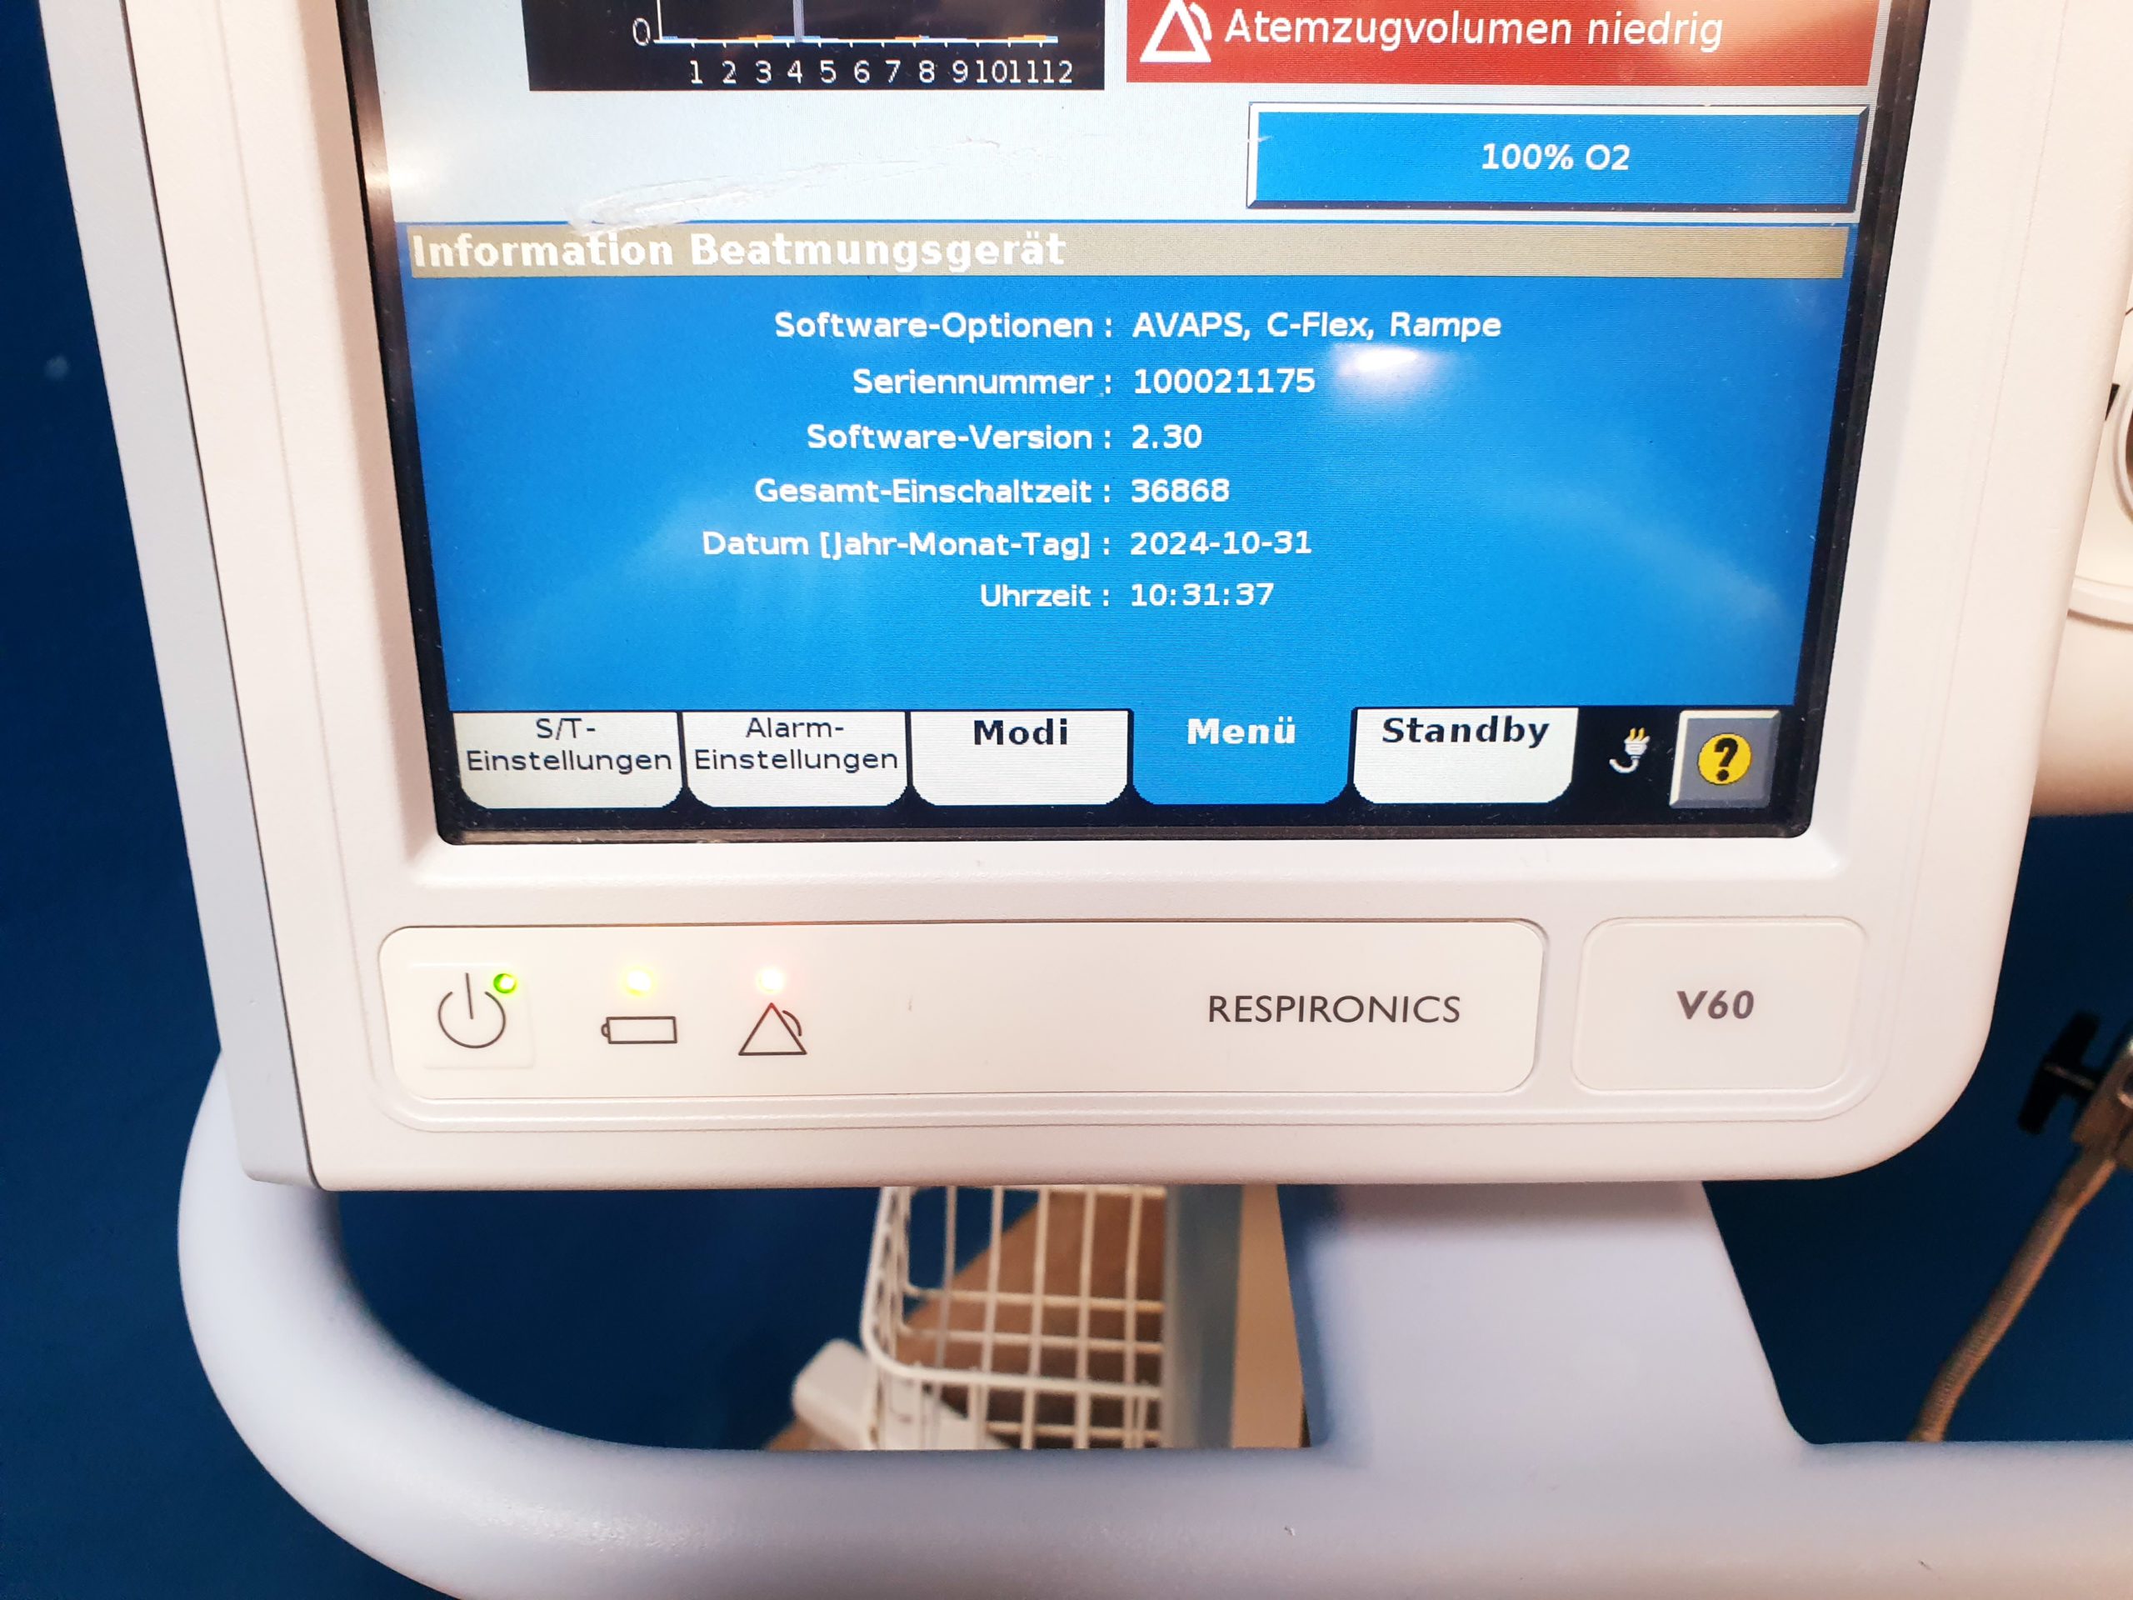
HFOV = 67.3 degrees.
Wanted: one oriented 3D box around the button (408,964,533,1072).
[{"bbox_3d":[-0.112,0.041,0.303,0.021,0.022,0.003,0,17,-1],"label":"button"}]

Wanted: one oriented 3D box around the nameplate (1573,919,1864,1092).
[{"bbox_3d":[0.125,0.039,0.307,0.053,0.036,0.003,0,17,-1],"label":"nameplate"}]

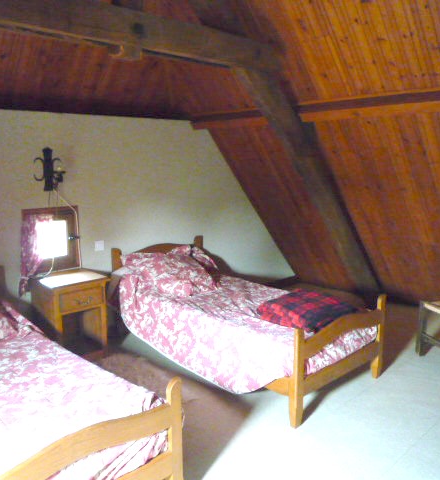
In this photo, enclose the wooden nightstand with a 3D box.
[{"bbox_3d":[-1.168,0.573,3.615,0.455,0.571,0.445,-9,14,-42],"label":"wooden nightstand"}]

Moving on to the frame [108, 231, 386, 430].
[{"bbox_3d":[0.112,0.520,3.580,0.966,0.727,2.004,-9,14,-42],"label":"frame"}]

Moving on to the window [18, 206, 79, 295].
[{"bbox_3d":[-1.322,0.064,3.647,0.481,0.633,0.090,-9,14,-42],"label":"window"}]

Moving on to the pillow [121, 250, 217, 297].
[{"bbox_3d":[-0.358,0.239,3.888,0.630,0.230,0.620,-9,14,-42],"label":"pillow"}]

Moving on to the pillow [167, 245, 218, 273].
[{"bbox_3d":[-0.277,0.178,4.215,0.540,0.230,0.400,-9,14,-42],"label":"pillow"}]

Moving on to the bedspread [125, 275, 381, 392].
[{"bbox_3d":[0.131,0.610,3.556,1.040,0.440,1.830,-9,14,-42],"label":"bedspread"}]

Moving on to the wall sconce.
[{"bbox_3d":[-1.258,-0.529,3.488,0.206,0.329,0.170,-9,14,-42],"label":"wall sconce"}]

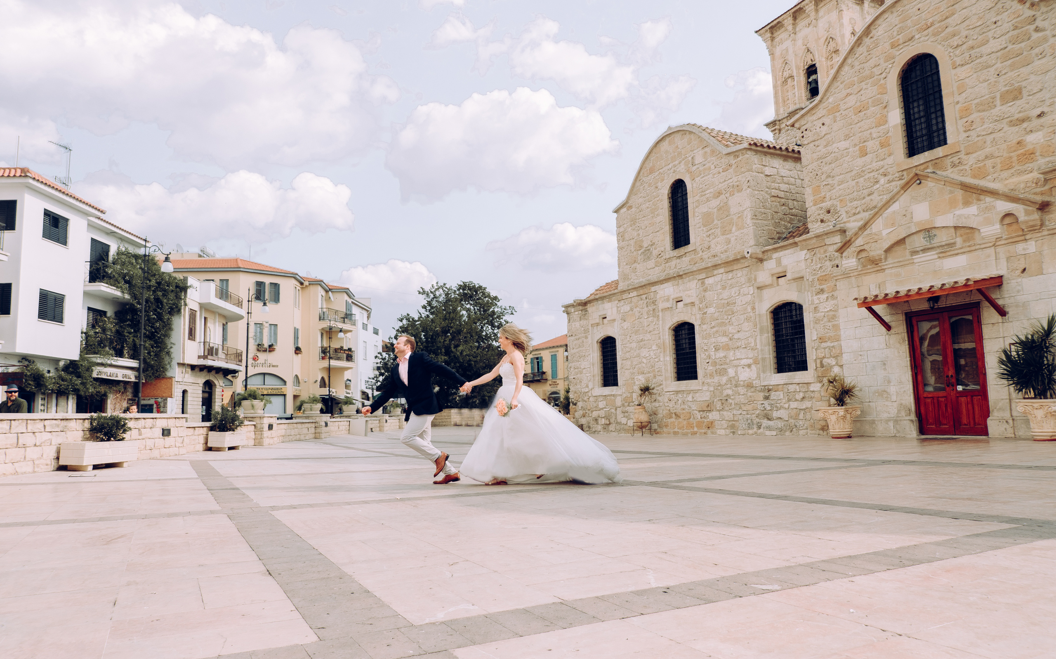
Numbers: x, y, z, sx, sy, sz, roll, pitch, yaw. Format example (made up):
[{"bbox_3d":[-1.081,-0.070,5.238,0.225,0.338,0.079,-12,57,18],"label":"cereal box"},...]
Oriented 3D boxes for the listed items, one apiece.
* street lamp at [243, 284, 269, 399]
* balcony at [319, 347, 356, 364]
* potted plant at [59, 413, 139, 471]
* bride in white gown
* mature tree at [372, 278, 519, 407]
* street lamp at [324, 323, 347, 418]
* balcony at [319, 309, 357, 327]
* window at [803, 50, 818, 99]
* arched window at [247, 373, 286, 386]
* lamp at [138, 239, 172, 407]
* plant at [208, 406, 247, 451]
[{"bbox_3d":[-11.290,1.447,29.160,0.900,6.510,0.380,-2,-7,1],"label":"street lamp"},{"bbox_3d":[-15.188,2.220,55.950,1.150,1.250,4.000,-4,-7,14],"label":"balcony"},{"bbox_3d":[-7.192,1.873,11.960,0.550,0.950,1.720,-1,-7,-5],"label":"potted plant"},{"bbox_3d":[0.115,0.775,7.270,1.620,1.650,1.100,-2,-7,3],"label":"bride in white gown"},{"bbox_3d":[-4.577,1.373,38.489,7.400,7.960,7.000,-2,-7,0],"label":"mature tree"},{"bbox_3d":[-10.733,2.729,39.273,0.900,6.470,0.380,-2,-7,1],"label":"street lamp"},{"bbox_3d":[-15.188,-0.746,55.949,1.150,1.250,4.000,-4,-7,14],"label":"balcony"},{"bbox_3d":[11.325,-10.113,28.050,0.300,2.090,0.730,2,-8,-30],"label":"window"},{"bbox_3d":[-18.433,3.499,49.339,2.900,0.890,0.200,4,-9,-38],"label":"arched window"},{"bbox_3d":[-11.317,0.401,21.265,0.900,6.600,0.380,-2,-7,1],"label":"lamp"},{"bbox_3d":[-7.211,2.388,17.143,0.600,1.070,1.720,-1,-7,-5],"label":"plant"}]

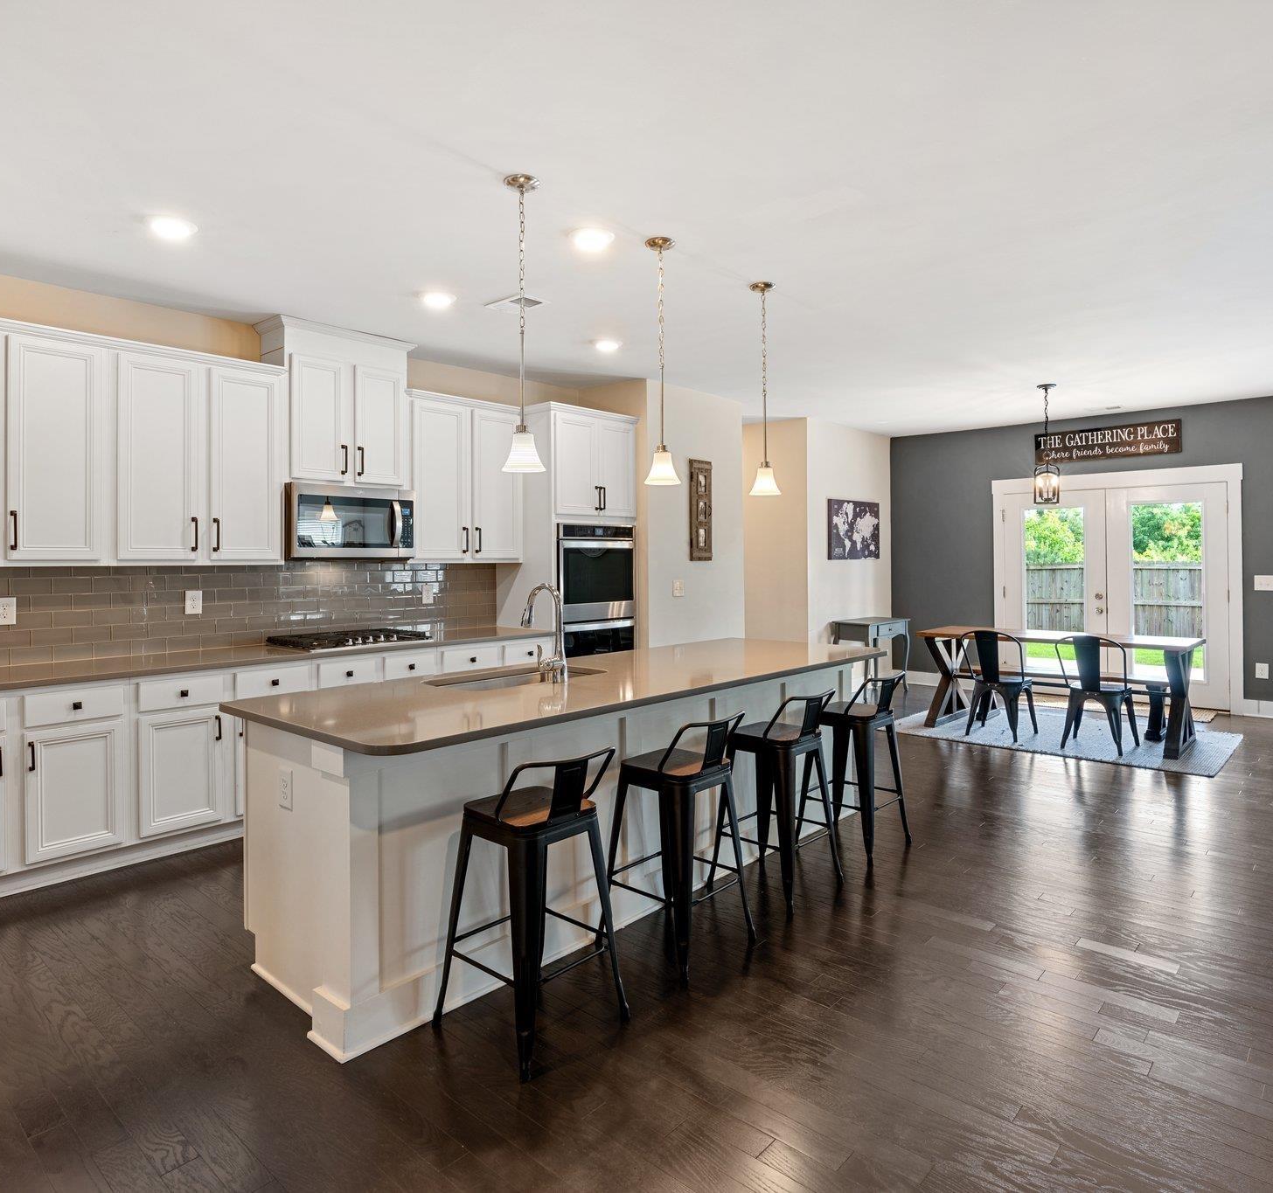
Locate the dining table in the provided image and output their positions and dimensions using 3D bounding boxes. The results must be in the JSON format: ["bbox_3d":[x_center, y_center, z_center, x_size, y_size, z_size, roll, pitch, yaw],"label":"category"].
[{"bbox_3d":[3.260,0.694,6.247,1.890,0.770,0.750,1,2,42],"label":"dining table"}]

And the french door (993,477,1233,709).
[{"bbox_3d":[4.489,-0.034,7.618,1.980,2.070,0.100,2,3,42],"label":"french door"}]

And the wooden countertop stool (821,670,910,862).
[{"bbox_3d":[1.042,0.775,3.813,0.410,0.825,0.420,2,3,42],"label":"wooden countertop stool"}]

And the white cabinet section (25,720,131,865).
[{"bbox_3d":[-2.628,0.836,3.646,0.500,0.566,0.374,1,2,43],"label":"white cabinet section"}]

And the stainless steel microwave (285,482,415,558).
[{"bbox_3d":[-1.752,-0.426,4.711,0.420,0.408,0.754,1,2,42],"label":"stainless steel microwave"}]

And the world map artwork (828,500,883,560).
[{"bbox_3d":[2.323,-0.696,8.411,0.030,0.623,1.150,2,3,42],"label":"world map artwork"}]

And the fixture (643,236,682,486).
[{"bbox_3d":[0.109,-1.006,3.413,0.158,1.026,0.158,0,2,0],"label":"fixture"}]

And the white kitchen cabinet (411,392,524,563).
[{"bbox_3d":[-1.218,-0.761,5.374,0.355,1.070,0.910,2,3,42],"label":"white kitchen cabinet"}]

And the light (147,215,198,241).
[{"bbox_3d":[-1.881,-1.493,3.227,0.190,0.030,0.190,1,2,42],"label":"light"}]

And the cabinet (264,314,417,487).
[{"bbox_3d":[-1.784,-1.103,4.752,0.365,0.905,0.810,2,3,42],"label":"cabinet"}]

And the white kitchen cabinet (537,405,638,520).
[{"bbox_3d":[-0.503,-0.943,5.905,0.665,0.764,0.899,1,2,42],"label":"white kitchen cabinet"}]

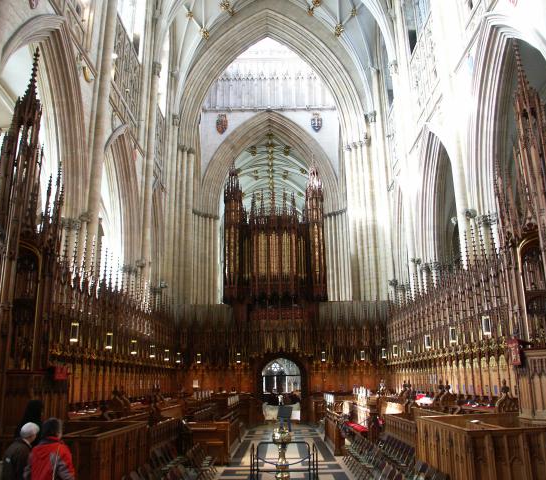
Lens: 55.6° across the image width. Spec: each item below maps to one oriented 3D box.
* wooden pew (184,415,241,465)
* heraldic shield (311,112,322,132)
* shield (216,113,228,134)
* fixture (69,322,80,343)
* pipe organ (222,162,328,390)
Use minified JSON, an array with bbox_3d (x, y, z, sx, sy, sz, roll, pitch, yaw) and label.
[{"bbox_3d":[-1.940,6.938,18.454,1.350,1.140,6.000,-1,-15,1],"label":"wooden pew"},{"bbox_3d":[4.539,-12.267,53.945,1.042,2.373,0.200,-1,-15,1],"label":"heraldic shield"},{"bbox_3d":[-5.335,-12.144,54.044,1.236,2.562,0.200,-1,-15,1],"label":"shield"},{"bbox_3d":[-5.242,2.451,13.706,0.190,0.500,0.190,-1,-15,1],"label":"fixture"},{"bbox_3d":[0.130,2.303,34.607,6.500,15.400,3.400,-1,-15,1],"label":"pipe organ"}]

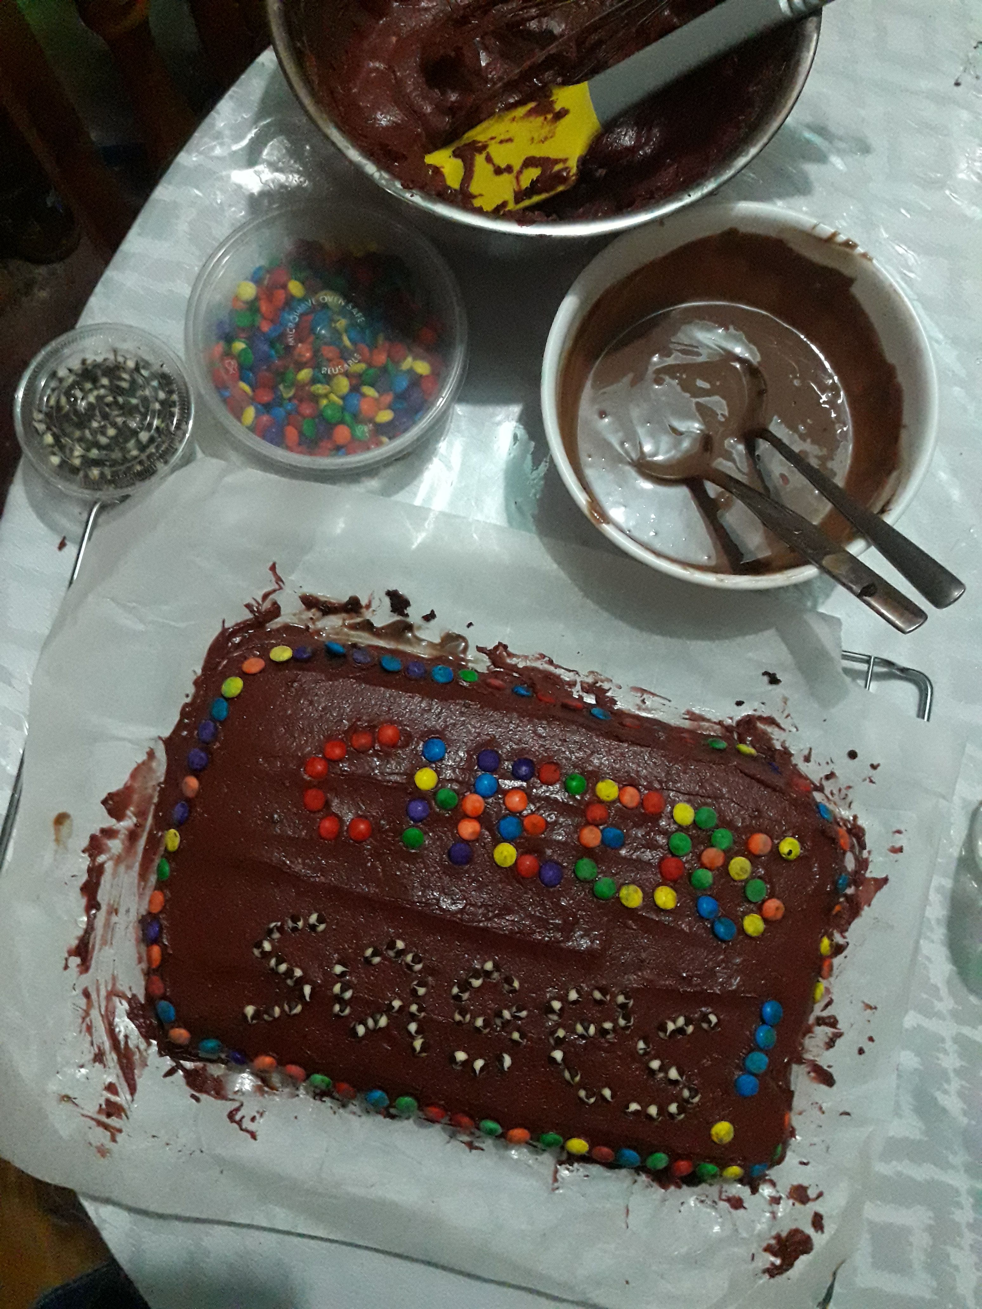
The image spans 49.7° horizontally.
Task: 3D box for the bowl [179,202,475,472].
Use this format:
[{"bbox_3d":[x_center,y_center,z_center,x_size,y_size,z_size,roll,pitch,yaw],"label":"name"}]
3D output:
[{"bbox_3d":[-0.070,-0.132,0.468,0.119,0.050,0.119,0,85,-2],"label":"bowl"}]

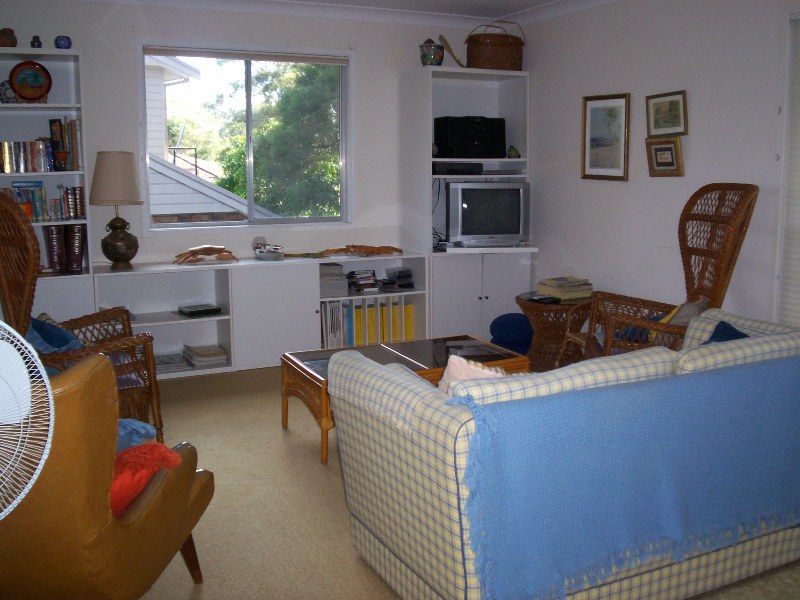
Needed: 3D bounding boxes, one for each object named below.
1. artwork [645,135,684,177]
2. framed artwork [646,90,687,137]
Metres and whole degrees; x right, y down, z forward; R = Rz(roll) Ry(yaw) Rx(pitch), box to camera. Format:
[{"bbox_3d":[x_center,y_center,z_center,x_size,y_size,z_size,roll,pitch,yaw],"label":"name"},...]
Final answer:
[{"bbox_3d":[1.562,-0.842,4.915,0.033,0.230,0.290,-4,10,-24],"label":"artwork"},{"bbox_3d":[1.560,-1.085,4.877,0.030,0.251,0.329,-4,10,-24],"label":"framed artwork"}]

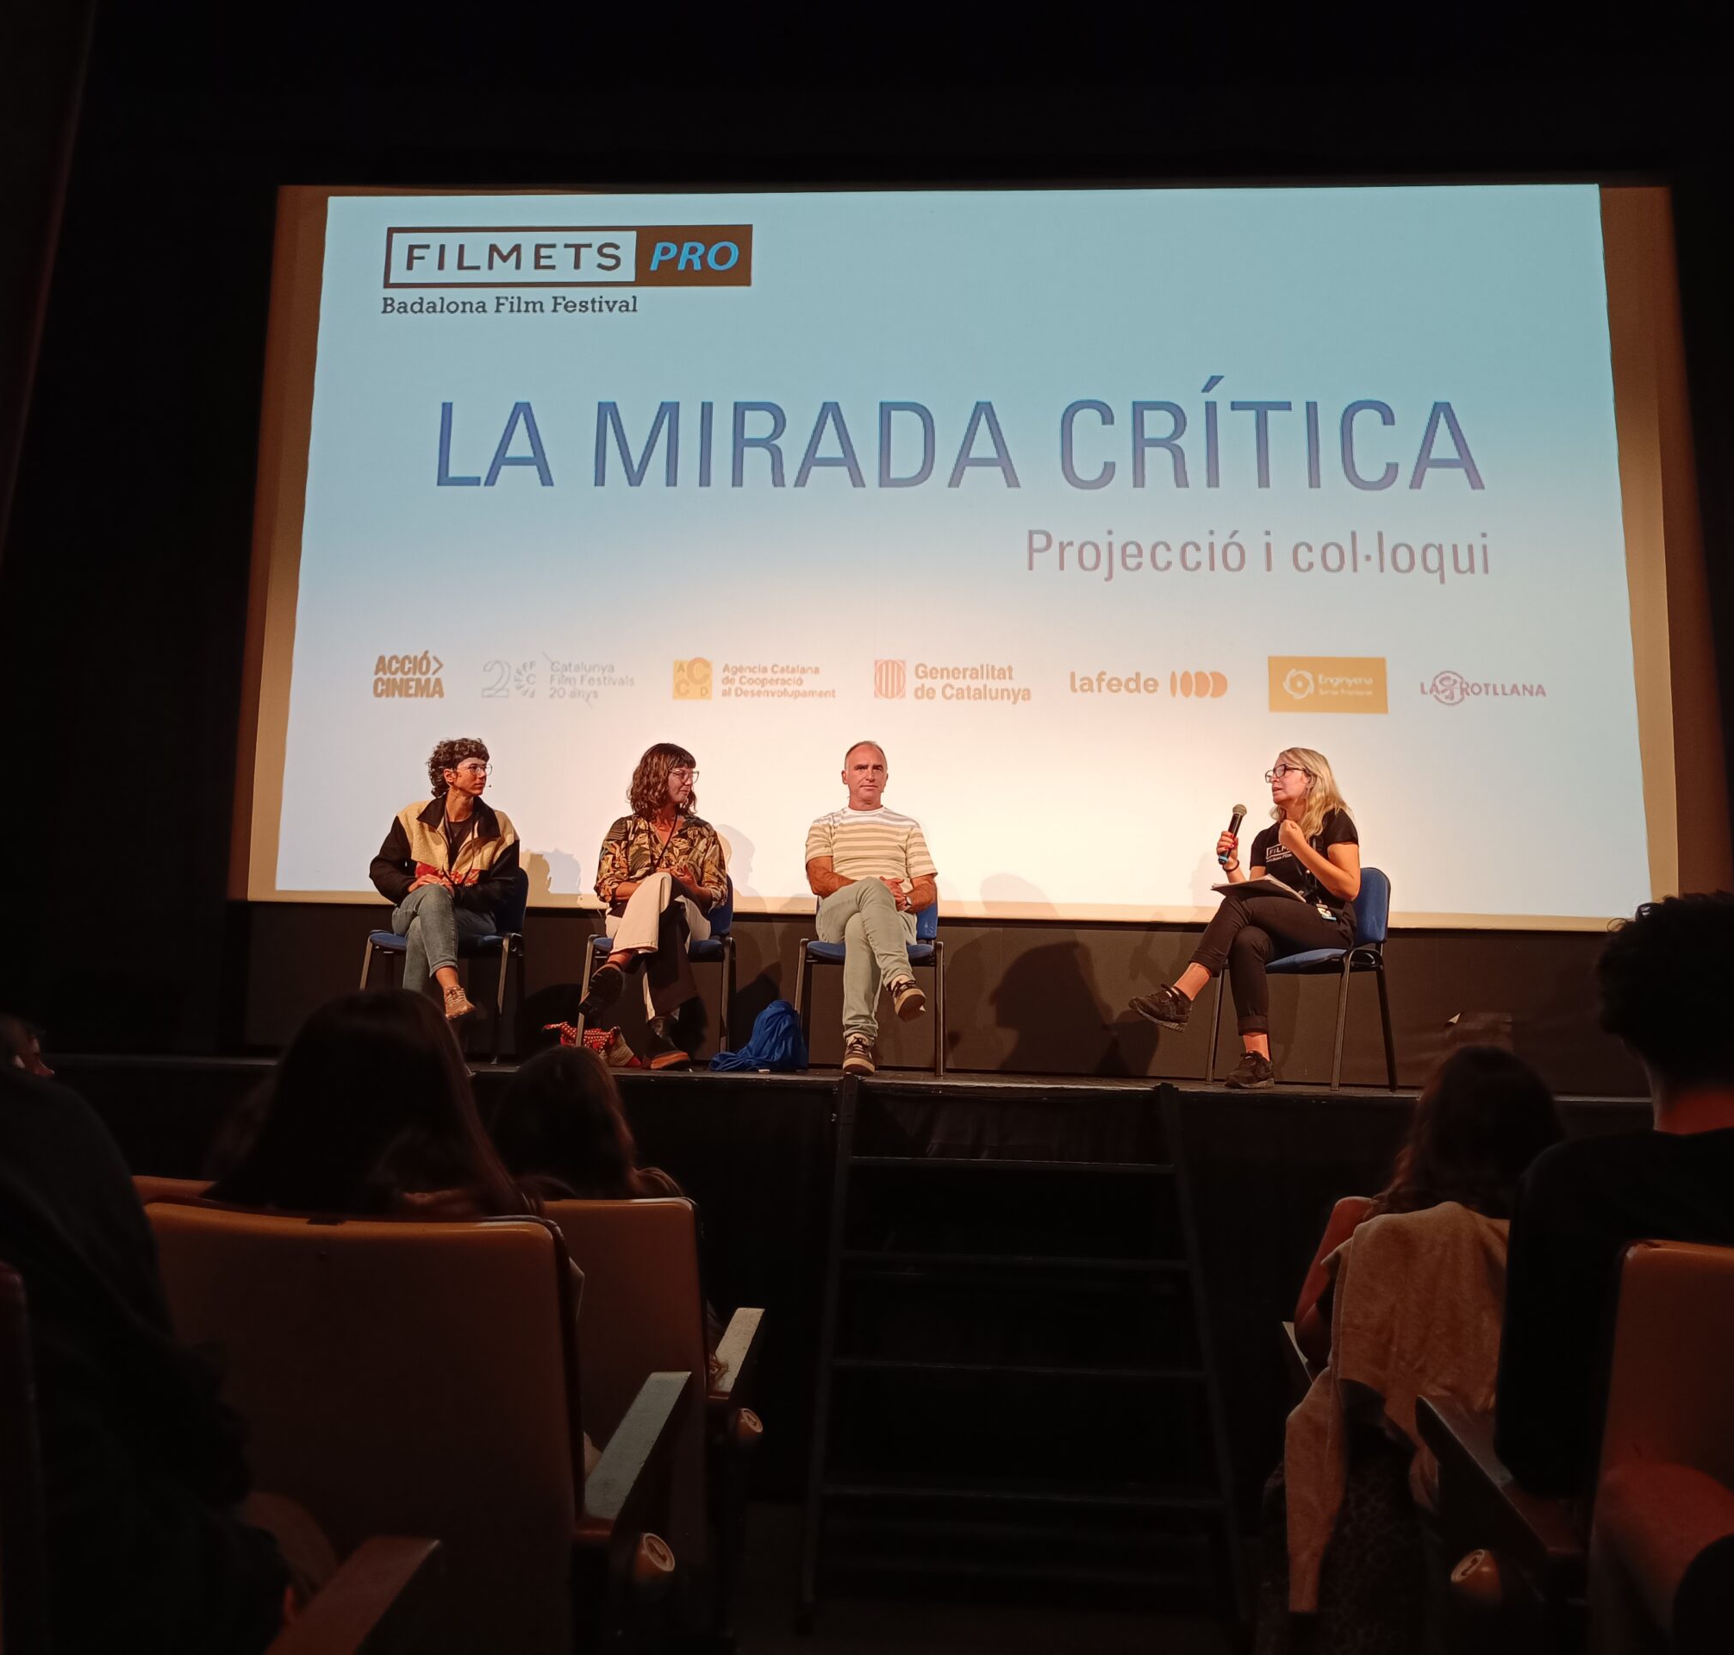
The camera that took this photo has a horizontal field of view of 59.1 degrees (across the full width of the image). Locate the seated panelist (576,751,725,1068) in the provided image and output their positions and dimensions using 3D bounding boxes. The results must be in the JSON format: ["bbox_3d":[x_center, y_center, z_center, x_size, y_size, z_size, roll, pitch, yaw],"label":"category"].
[{"bbox_3d":[-0.790,0.282,5.870,0.530,1.290,0.780,2,-8,-4],"label":"seated panelist"}]

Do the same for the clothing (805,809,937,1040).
[{"bbox_3d":[0.024,0.342,5.772,0.490,0.900,0.700,1,-8,0],"label":"clothing"}]

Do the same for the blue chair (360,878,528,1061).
[{"bbox_3d":[-1.669,0.518,6.035,0.530,0.820,0.550,2,-8,-4],"label":"blue chair"}]

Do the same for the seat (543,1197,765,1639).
[{"bbox_3d":[-0.534,1.077,2.872,0.640,0.800,0.600,1,-8,2],"label":"seat"}]

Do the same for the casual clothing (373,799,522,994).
[{"bbox_3d":[-1.616,0.319,5.943,0.570,0.880,0.680,2,-8,-8],"label":"casual clothing"}]

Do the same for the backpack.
[{"bbox_3d":[-0.398,0.737,5.450,0.330,0.270,0.270,1,-8,0],"label":"backpack"}]

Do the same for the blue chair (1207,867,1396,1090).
[{"bbox_3d":[1.601,0.543,5.645,0.530,0.820,0.550,-6,-11,39],"label":"blue chair"}]

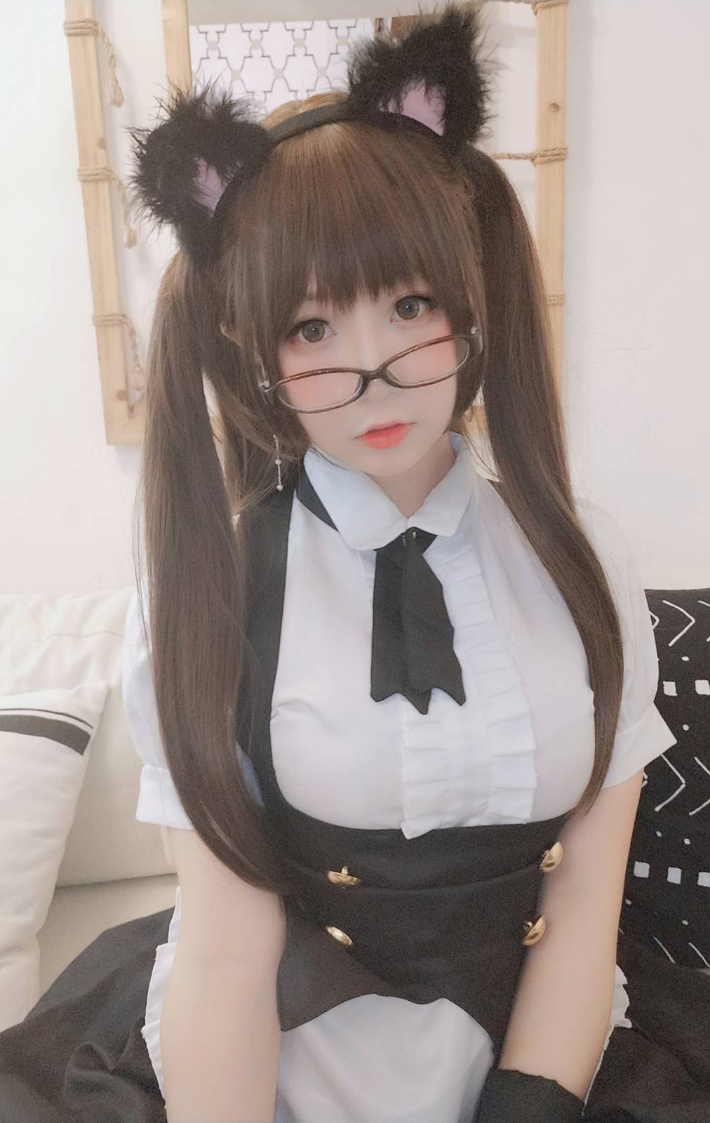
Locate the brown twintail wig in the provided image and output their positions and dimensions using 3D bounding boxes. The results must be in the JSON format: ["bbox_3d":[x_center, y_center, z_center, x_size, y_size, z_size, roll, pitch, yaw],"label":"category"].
[{"bbox_3d":[0.011,-0.048,0.652,0.385,0.623,0.244,-5,10,-2],"label":"brown twintail wig"}]

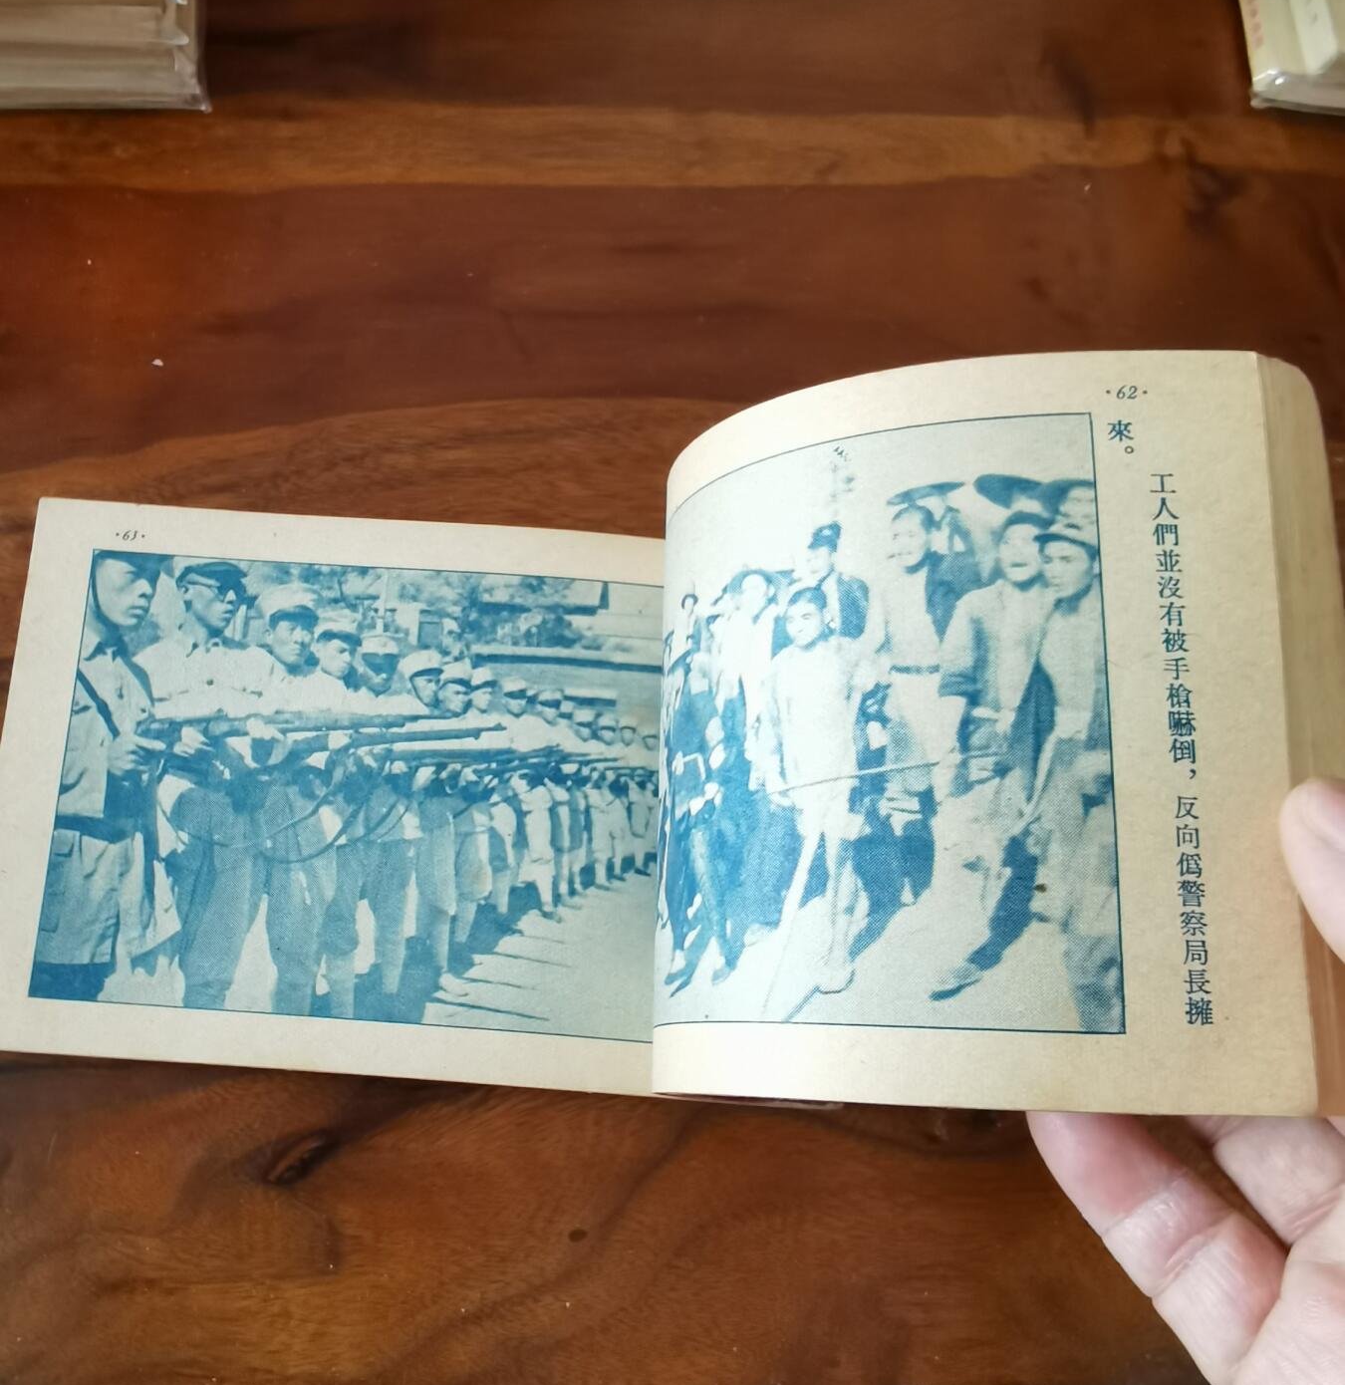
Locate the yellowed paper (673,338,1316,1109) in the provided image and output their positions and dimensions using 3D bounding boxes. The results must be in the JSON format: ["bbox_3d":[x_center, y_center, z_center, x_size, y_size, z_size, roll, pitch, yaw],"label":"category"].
[{"bbox_3d":[0.037,0.006,0.202,0.096,0.031,0.102,-4,75,23],"label":"yellowed paper"}]

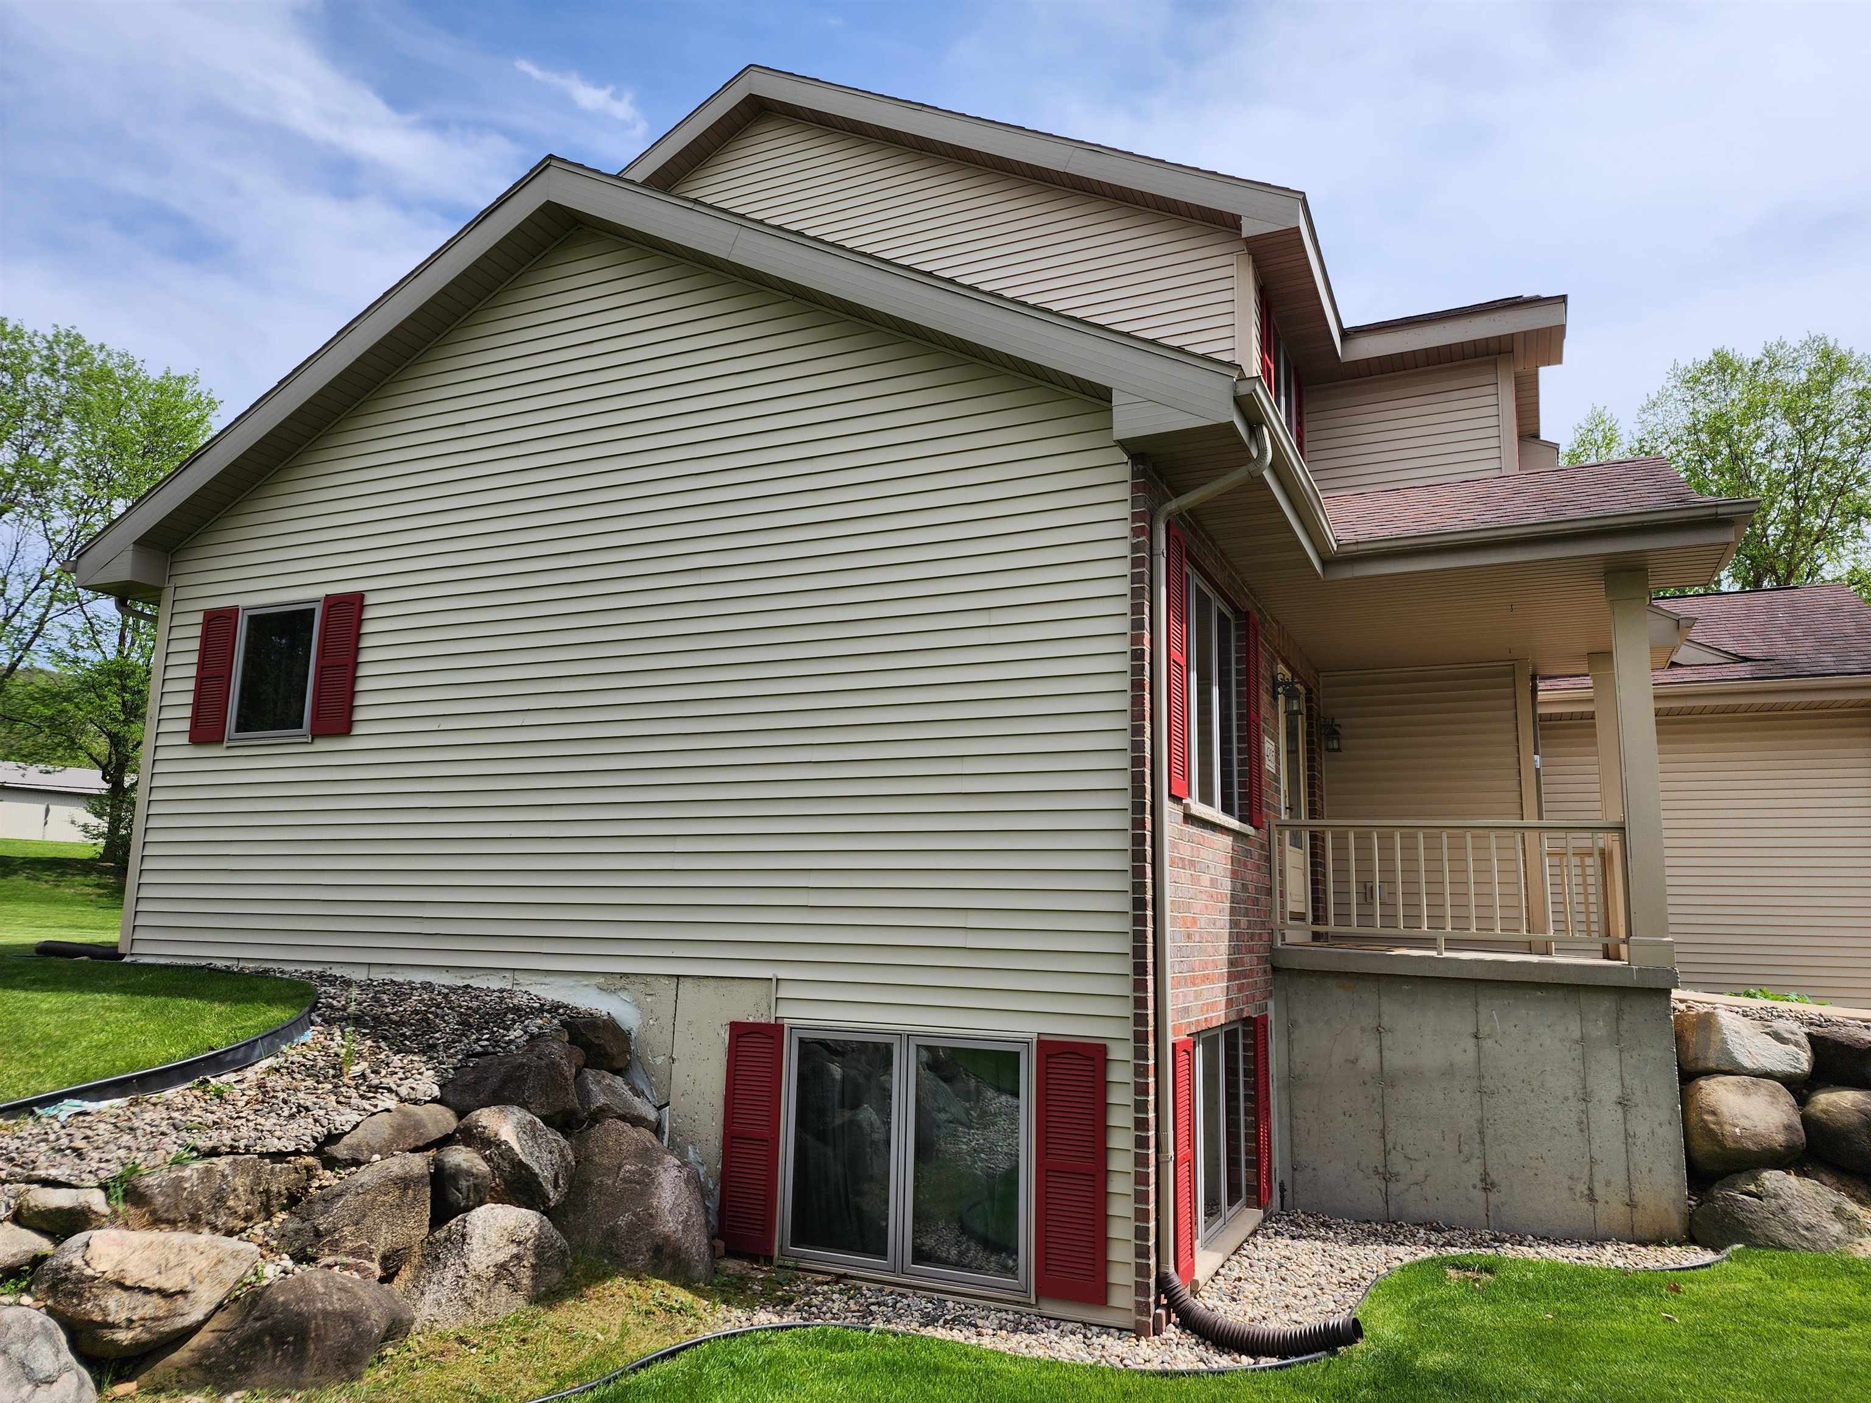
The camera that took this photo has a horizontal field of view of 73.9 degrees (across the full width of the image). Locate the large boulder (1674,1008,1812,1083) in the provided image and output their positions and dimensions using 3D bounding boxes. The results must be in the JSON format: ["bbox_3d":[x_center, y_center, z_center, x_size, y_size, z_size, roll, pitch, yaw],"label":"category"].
[{"bbox_3d":[5.497,2.349,8.500,0.794,0.485,0.700,-3,-11,24],"label":"large boulder"}]

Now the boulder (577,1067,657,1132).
[{"bbox_3d":[-1.727,2.159,6.746,0.435,0.331,0.400,3,-10,-11],"label":"boulder"}]

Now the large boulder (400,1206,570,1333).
[{"bbox_3d":[-1.957,2.458,5.426,0.580,0.468,0.669,-8,-13,43],"label":"large boulder"}]

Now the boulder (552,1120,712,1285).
[{"bbox_3d":[-1.554,2.561,6.386,0.792,0.783,0.720,4,-10,-16],"label":"boulder"}]

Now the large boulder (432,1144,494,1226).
[{"bbox_3d":[-2.395,2.468,6.350,0.325,0.369,0.400,4,-10,-19],"label":"large boulder"}]

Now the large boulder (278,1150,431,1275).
[{"bbox_3d":[-2.782,2.463,5.950,0.671,0.555,0.600,5,-10,-23],"label":"large boulder"}]

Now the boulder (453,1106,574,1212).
[{"bbox_3d":[-1.989,2.154,5.861,0.535,0.458,0.520,5,-10,-21],"label":"boulder"}]

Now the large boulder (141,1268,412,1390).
[{"bbox_3d":[-2.427,2.322,4.621,0.884,0.353,0.520,5,-10,-21],"label":"large boulder"}]

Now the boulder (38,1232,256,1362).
[{"bbox_3d":[-3.347,2.511,5.300,0.880,0.490,0.650,7,-11,-30],"label":"boulder"}]

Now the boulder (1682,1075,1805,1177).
[{"bbox_3d":[5.380,2.827,8.300,0.670,0.626,0.700,-3,-11,24],"label":"boulder"}]

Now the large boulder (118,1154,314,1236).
[{"bbox_3d":[-2.828,1.956,4.927,0.656,0.277,0.450,4,-10,-18],"label":"large boulder"}]

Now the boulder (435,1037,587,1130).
[{"bbox_3d":[-2.167,1.953,6.369,0.689,0.440,0.550,6,-11,-28],"label":"boulder"}]

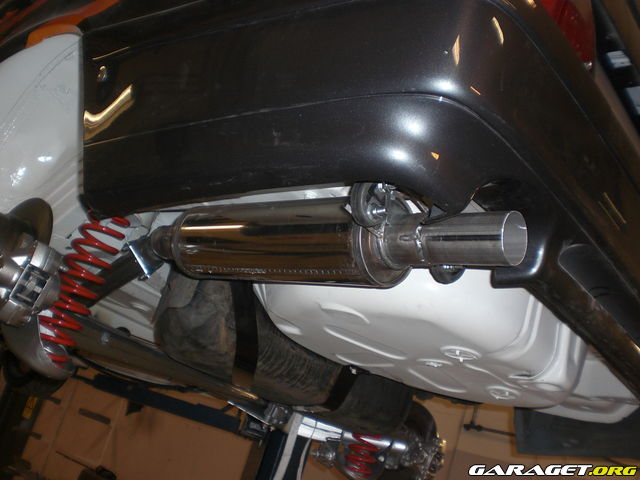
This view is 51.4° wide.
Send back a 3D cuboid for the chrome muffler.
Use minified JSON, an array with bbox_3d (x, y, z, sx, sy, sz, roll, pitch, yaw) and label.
[{"bbox_3d":[-0.029,0.004,1.036,0.705,0.131,0.131,-1,-25,42],"label":"chrome muffler"}]

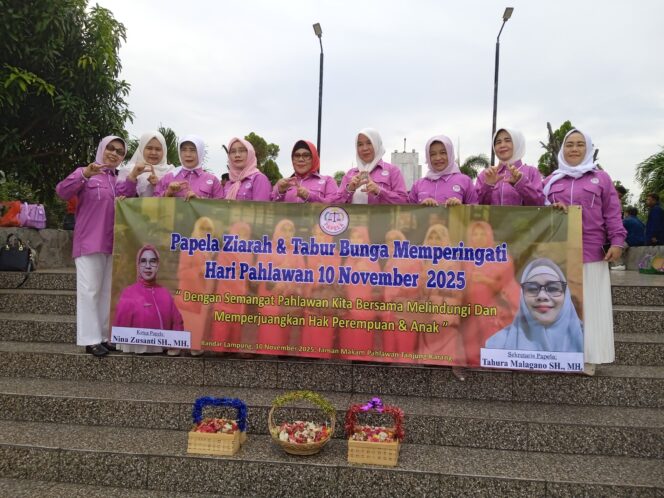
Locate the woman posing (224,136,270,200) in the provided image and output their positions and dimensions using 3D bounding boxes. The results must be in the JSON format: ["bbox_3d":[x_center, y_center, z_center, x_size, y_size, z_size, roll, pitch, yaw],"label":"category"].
[{"bbox_3d":[-0.589,-0.011,3.656,0.390,1.515,0.330,1,0,18],"label":"woman posing"}]

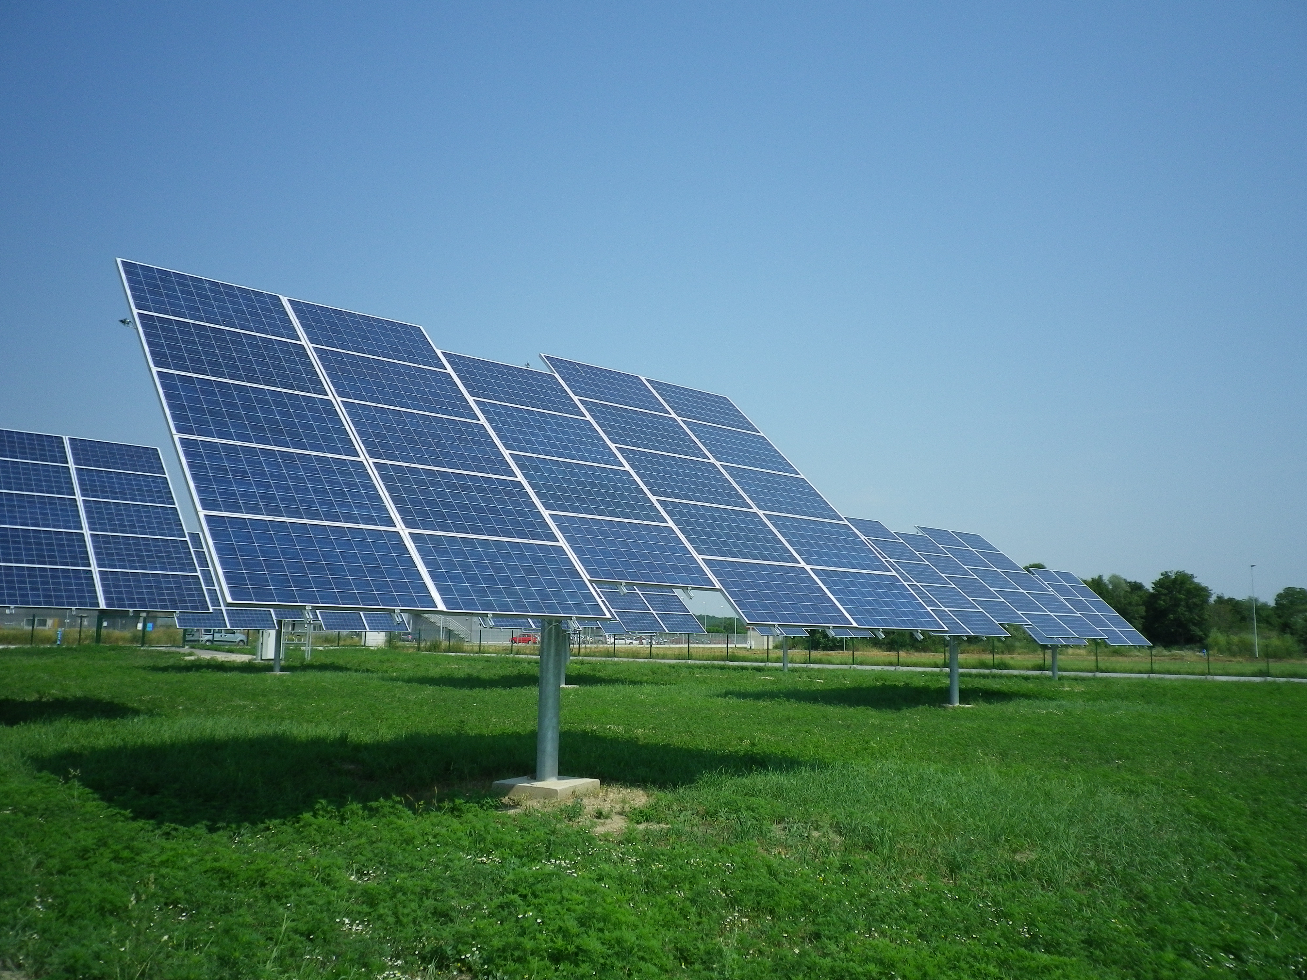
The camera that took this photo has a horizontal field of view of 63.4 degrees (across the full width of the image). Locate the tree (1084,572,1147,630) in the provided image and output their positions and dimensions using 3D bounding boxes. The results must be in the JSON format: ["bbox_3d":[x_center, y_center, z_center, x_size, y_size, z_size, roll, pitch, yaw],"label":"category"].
[{"bbox_3d":[68.745,18.312,158.000,9.766,11.750,9.500,-2,-9,23],"label":"tree"}]

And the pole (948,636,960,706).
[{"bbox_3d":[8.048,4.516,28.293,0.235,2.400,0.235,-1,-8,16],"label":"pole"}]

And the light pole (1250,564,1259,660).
[{"bbox_3d":[77.392,15.723,136.000,0.550,12.020,0.350,1,-8,0],"label":"light pole"}]

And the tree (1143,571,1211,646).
[{"bbox_3d":[75.237,17.470,152.000,9.689,11.597,9.500,-3,-9,26],"label":"tree"}]

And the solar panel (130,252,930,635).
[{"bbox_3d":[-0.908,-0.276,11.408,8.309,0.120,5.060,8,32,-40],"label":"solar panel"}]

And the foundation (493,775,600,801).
[{"bbox_3d":[-1.107,3.068,10.945,0.820,0.140,0.830,-3,-9,28],"label":"foundation"}]

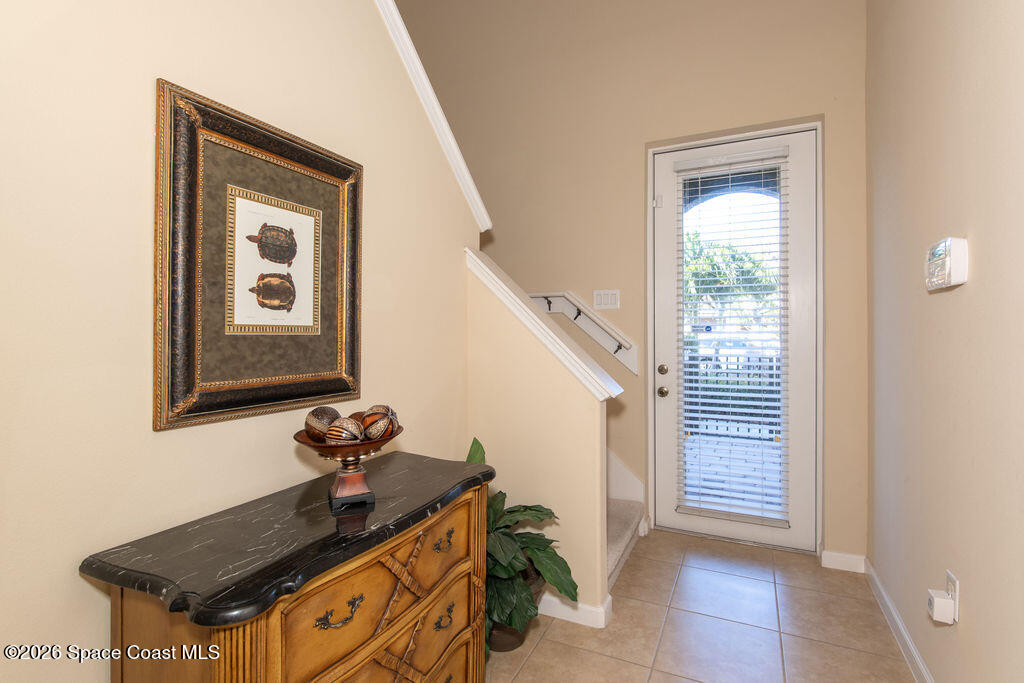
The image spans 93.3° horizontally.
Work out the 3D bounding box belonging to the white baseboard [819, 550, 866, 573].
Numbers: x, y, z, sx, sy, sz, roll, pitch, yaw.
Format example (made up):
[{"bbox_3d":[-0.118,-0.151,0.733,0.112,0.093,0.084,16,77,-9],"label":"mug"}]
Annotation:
[{"bbox_3d":[1.797,1.196,2.626,0.199,0.091,0.015,0,1,26],"label":"white baseboard"}]

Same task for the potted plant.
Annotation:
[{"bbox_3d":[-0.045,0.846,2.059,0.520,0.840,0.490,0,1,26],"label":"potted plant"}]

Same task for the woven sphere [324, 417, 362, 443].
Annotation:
[{"bbox_3d":[-0.429,0.244,1.243,0.096,0.096,0.096,0,1,26],"label":"woven sphere"}]

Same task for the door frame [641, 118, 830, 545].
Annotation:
[{"bbox_3d":[1.359,0.001,3.008,0.911,2.442,0.045,0,1,26],"label":"door frame"}]

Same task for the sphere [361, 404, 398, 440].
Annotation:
[{"bbox_3d":[-0.363,0.226,1.331,0.096,0.096,0.096,-1,1,0],"label":"sphere"}]

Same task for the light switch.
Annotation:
[{"bbox_3d":[0.620,-0.272,3.167,0.165,0.118,0.009,0,1,26],"label":"light switch"}]

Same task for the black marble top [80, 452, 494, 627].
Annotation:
[{"bbox_3d":[-0.461,0.451,1.319,0.485,0.041,0.990,0,1,26],"label":"black marble top"}]

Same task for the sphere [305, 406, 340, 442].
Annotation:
[{"bbox_3d":[-0.505,0.223,1.295,0.096,0.096,0.096,0,1,26],"label":"sphere"}]

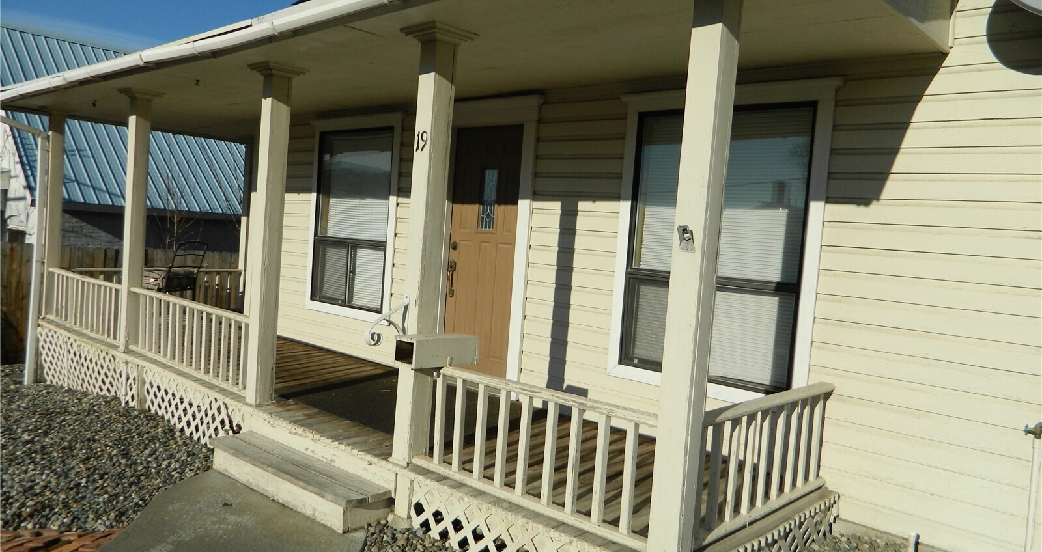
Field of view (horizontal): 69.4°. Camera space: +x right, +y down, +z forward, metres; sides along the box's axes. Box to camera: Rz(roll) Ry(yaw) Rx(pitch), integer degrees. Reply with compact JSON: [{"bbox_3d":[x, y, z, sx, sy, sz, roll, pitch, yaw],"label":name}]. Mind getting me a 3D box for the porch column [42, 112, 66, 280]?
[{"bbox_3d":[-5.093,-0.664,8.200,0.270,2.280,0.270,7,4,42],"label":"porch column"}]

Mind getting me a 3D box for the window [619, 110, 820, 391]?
[{"bbox_3d":[1.179,-0.203,4.708,1.194,1.684,0.080,7,4,42],"label":"window"}]

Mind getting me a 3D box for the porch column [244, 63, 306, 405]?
[{"bbox_3d":[-1.707,-0.277,5.099,0.295,2.280,0.295,7,4,42],"label":"porch column"}]

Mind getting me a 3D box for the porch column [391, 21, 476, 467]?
[{"bbox_3d":[-0.511,-0.140,4.003,0.295,2.280,0.295,7,4,42],"label":"porch column"}]

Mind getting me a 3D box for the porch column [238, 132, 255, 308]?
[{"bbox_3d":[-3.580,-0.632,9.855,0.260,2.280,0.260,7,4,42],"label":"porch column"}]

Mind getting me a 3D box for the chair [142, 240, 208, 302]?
[{"bbox_3d":[-4.114,0.058,8.749,0.700,0.930,0.600,4,3,8],"label":"chair"}]

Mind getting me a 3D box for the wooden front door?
[{"bbox_3d":[-0.306,-0.178,6.154,0.817,2.090,0.050,7,4,42],"label":"wooden front door"}]

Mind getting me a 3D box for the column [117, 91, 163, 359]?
[{"bbox_3d":[-3.407,-0.471,6.656,0.295,2.280,0.295,7,4,42],"label":"column"}]

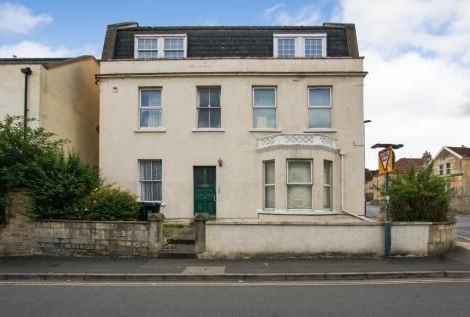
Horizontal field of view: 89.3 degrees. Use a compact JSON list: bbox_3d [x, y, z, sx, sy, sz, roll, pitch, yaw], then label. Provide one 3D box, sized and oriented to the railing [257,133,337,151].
[{"bbox_3d":[2.560,-0.666,9.600,3.250,0.550,0.700,0,-1,1],"label":"railing"}]

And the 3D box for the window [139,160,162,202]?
[{"bbox_3d":[-3.585,0.979,10.123,1.006,1.827,0.140,0,-1,1],"label":"window"}]

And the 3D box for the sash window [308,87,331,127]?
[{"bbox_3d":[3.602,-2.152,10.058,1.034,1.817,0.140,0,-1,1],"label":"sash window"}]

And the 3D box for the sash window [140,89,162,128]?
[{"bbox_3d":[-3.594,-2.148,10.180,0.990,1.796,0.140,0,-1,1],"label":"sash window"}]

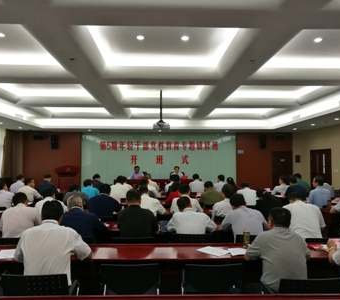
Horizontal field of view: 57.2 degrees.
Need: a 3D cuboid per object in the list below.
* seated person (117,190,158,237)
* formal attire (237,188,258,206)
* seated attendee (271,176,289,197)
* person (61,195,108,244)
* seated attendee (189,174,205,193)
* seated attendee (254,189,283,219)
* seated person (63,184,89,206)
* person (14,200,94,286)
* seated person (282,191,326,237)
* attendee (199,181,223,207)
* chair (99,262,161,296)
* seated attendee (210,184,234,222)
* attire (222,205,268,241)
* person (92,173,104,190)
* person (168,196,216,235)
[{"bbox_3d":[-0.377,1.063,3.620,0.540,1.250,0.750,0,-2,-2],"label":"seated person"},{"bbox_3d":[1.509,1.046,6.094,0.500,0.640,0.420,0,-2,-2],"label":"formal attire"},{"bbox_3d":[3.105,1.341,8.688,0.500,1.260,0.720,1,-2,-20],"label":"seated attendee"},{"bbox_3d":[-0.987,1.091,3.580,0.560,1.190,0.750,0,-2,8],"label":"person"},{"bbox_3d":[0.713,1.289,8.522,0.500,1.230,0.720,0,-2,-2],"label":"seated attendee"},{"bbox_3d":[1.635,1.230,5.128,0.500,1.220,0.750,1,-2,-20],"label":"seated attendee"},{"bbox_3d":[-1.693,1.178,5.650,0.520,1.150,0.750,0,-2,-2],"label":"seated person"},{"bbox_3d":[-0.932,1.077,2.557,0.640,1.270,0.770,0,-2,1],"label":"person"},{"bbox_3d":[1.580,1.142,3.791,0.560,1.220,0.760,0,-2,-8],"label":"seated person"},{"bbox_3d":[0.756,1.157,5.750,0.520,1.200,0.750,0,-2,-2],"label":"attendee"},{"bbox_3d":[-0.314,1.336,2.722,0.540,0.830,0.580,0,-2,-2],"label":"chair"},{"bbox_3d":[0.829,1.113,4.700,0.520,1.220,0.750,0,-2,-10],"label":"seated attendee"},{"bbox_3d":[0.836,0.965,3.550,0.580,0.660,0.480,0,-2,-2],"label":"attire"},{"bbox_3d":[-2.008,1.322,8.584,0.480,1.290,0.700,0,-2,-2],"label":"person"},{"bbox_3d":[0.252,1.162,3.795,0.620,1.180,0.750,0,-2,-2],"label":"person"}]

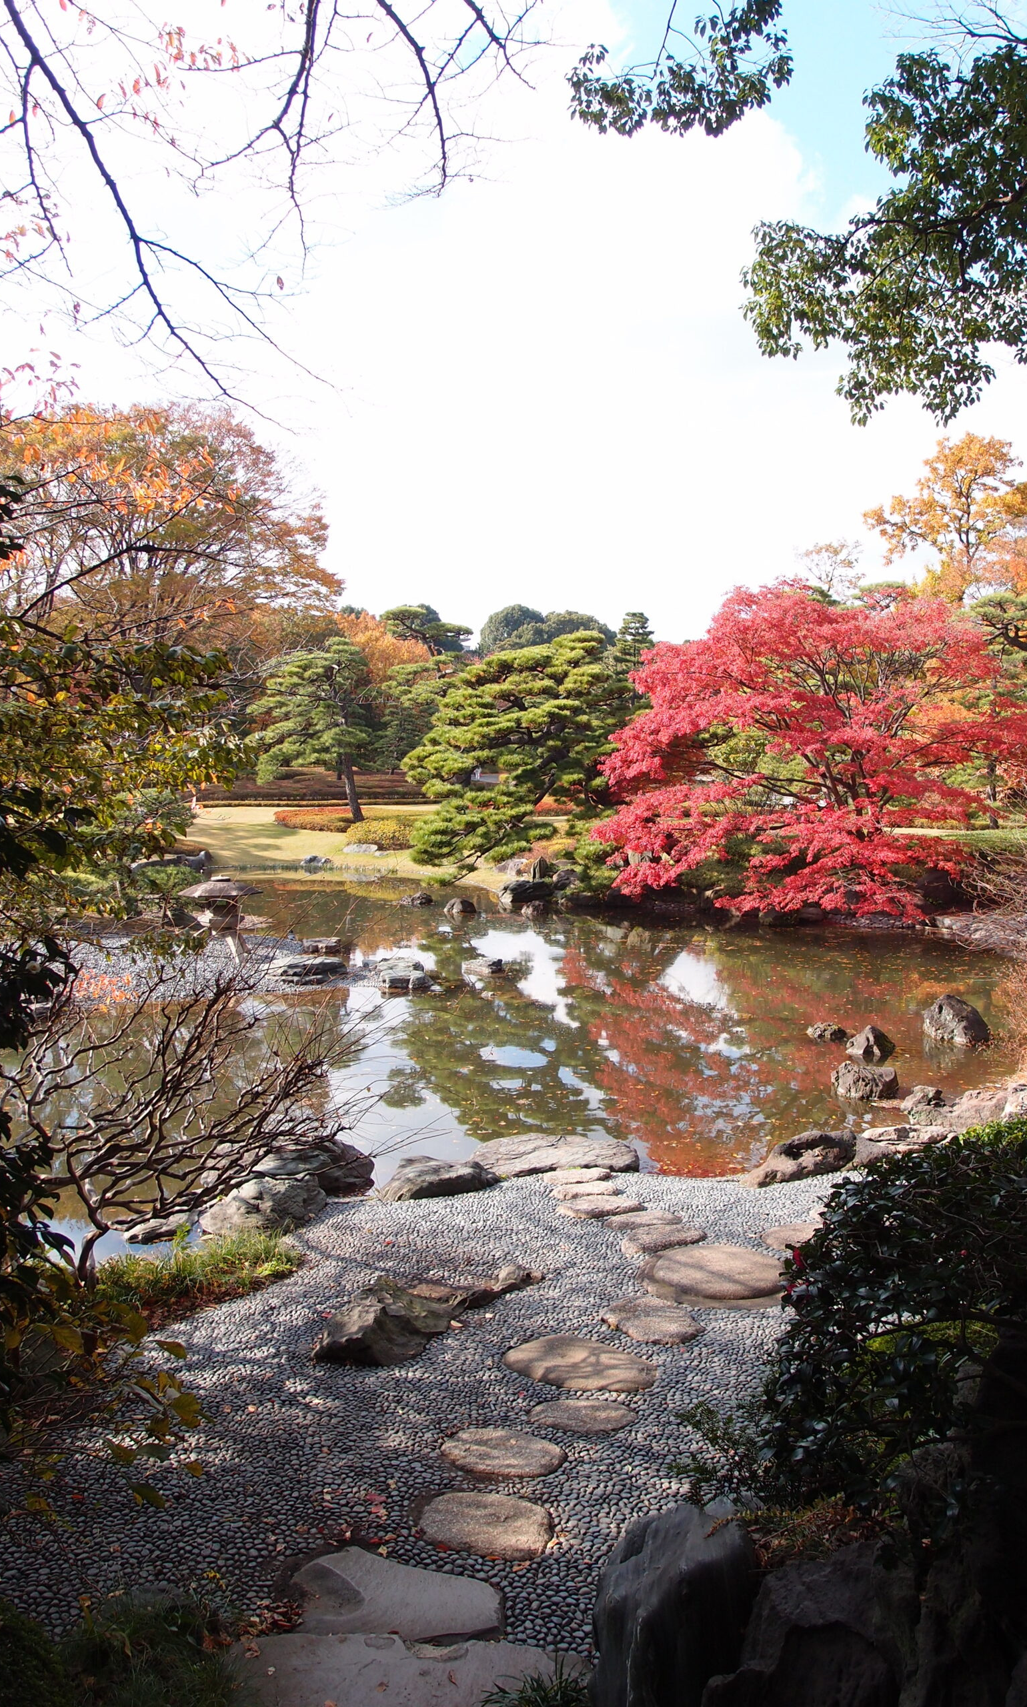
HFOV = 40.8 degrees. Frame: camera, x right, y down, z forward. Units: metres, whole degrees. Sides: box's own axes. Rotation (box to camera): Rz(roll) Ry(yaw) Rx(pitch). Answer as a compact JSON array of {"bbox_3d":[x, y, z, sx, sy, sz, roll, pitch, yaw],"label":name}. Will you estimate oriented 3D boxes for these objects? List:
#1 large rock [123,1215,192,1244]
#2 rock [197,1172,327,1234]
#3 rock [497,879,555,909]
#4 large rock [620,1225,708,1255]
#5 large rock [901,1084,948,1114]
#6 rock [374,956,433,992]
[{"bbox_3d":[-2.539,2.659,9.850,0.476,0.118,0.238,-3,5,-34],"label":"large rock"},{"bbox_3d":[-1.790,2.464,9.867,0.882,0.266,0.574,-1,4,-20],"label":"rock"},{"bbox_3d":[0.340,0.987,37.050,1.400,0.620,1.000,0,3,0],"label":"rock"},{"bbox_3d":[0.978,2.486,8.951,0.570,0.070,0.342,-2,4,-24],"label":"large rock"},{"bbox_3d":[4.069,2.407,13.645,0.430,0.280,0.360,0,3,0],"label":"large rock"},{"bbox_3d":[-1.722,1.920,21.867,0.880,0.400,0.850,0,3,0],"label":"rock"}]

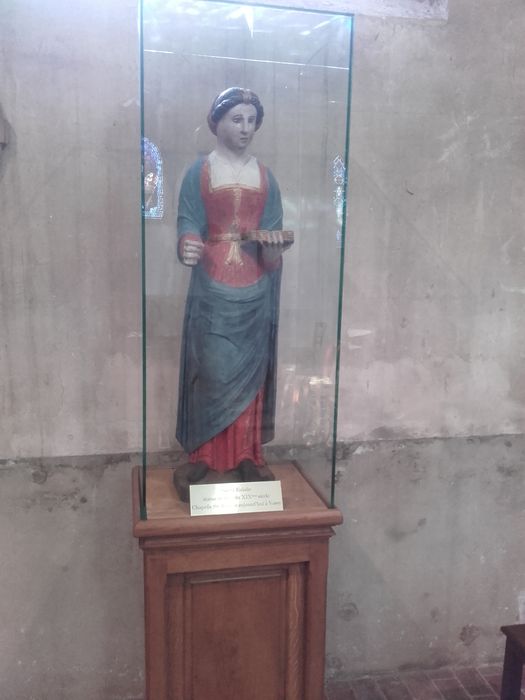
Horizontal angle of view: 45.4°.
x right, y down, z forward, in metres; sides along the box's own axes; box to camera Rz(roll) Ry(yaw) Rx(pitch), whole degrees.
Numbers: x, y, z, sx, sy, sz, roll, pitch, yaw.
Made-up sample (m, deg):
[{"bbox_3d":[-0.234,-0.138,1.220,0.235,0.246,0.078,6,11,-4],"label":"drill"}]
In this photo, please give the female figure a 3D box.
[{"bbox_3d":[-0.075,-0.156,1.583,0.281,0.975,0.230,-1,9,-12],"label":"female figure"}]

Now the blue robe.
[{"bbox_3d":[-0.081,-0.106,1.599,0.269,0.732,0.213,-1,9,-12],"label":"blue robe"}]

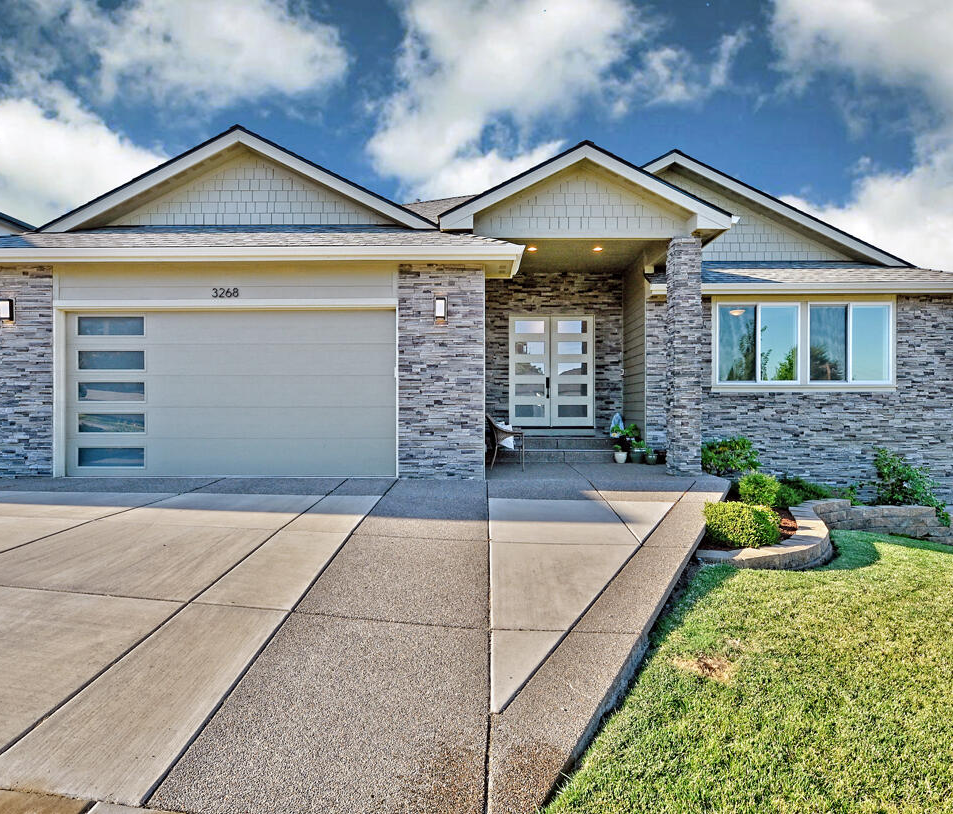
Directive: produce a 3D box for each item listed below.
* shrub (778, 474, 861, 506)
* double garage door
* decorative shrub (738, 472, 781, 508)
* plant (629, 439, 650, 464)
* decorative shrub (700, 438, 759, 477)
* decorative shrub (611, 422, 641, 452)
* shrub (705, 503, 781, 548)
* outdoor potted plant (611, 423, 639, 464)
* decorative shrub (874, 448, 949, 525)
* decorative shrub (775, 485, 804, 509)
[{"bbox_3d":[5.460,1.317,9.150,1.330,0.480,0.900,0,0,1],"label":"shrub"},{"bbox_3d":[-3.632,-0.185,8.530,4.880,2.440,0.080,0,0,1],"label":"double garage door"},{"bbox_3d":[3.854,1.110,7.850,0.560,0.460,0.550,0,0,1],"label":"decorative shrub"},{"bbox_3d":[2.977,0.814,10.550,0.390,0.480,0.380,0,0,1],"label":"plant"},{"bbox_3d":[4.323,0.854,9.850,1.030,0.690,0.900,0,0,1],"label":"decorative shrub"},{"bbox_3d":[2.804,0.574,10.850,0.550,0.550,0.500,0,0,1],"label":"decorative shrub"},{"bbox_3d":[2.804,1.206,6.100,0.810,0.430,0.780,0,0,1],"label":"shrub"},{"bbox_3d":[2.760,0.668,10.750,0.520,0.750,0.480,0,0,1],"label":"outdoor potted plant"},{"bbox_3d":[7.076,1.296,9.400,1.220,1.280,0.850,0,0,1],"label":"decorative shrub"},{"bbox_3d":[4.391,1.265,8.100,0.450,0.370,0.450,0,0,1],"label":"decorative shrub"}]

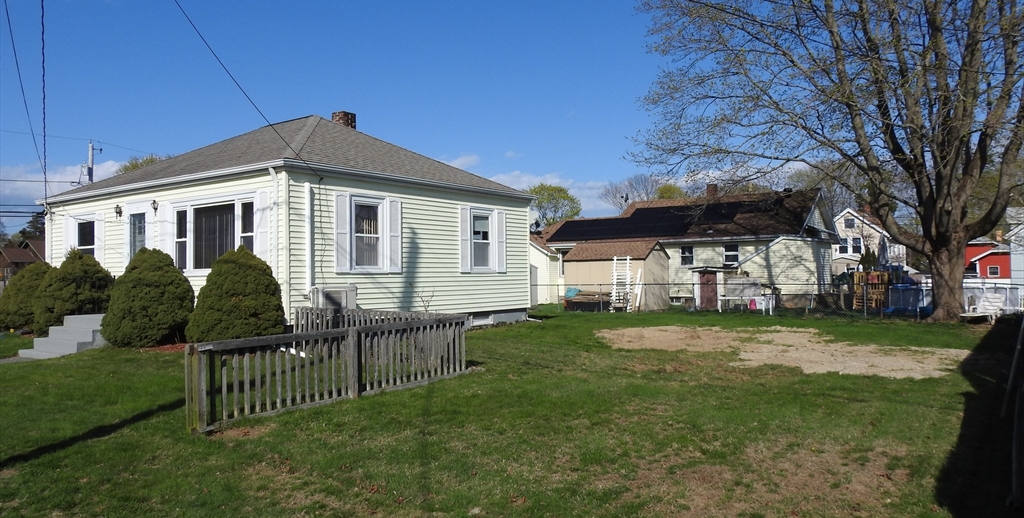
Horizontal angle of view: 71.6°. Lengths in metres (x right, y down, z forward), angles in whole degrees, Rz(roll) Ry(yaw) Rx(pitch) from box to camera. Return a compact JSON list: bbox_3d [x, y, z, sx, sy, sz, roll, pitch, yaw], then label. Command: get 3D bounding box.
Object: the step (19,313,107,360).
[{"bbox_3d":[-8.185,1.485,13.781,1.740,0.760,1.800,-2,-2,34],"label":"step"}]

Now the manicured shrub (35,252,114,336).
[{"bbox_3d":[-9.227,0.751,14.865,1.700,1.820,1.650,-2,-2,34],"label":"manicured shrub"}]

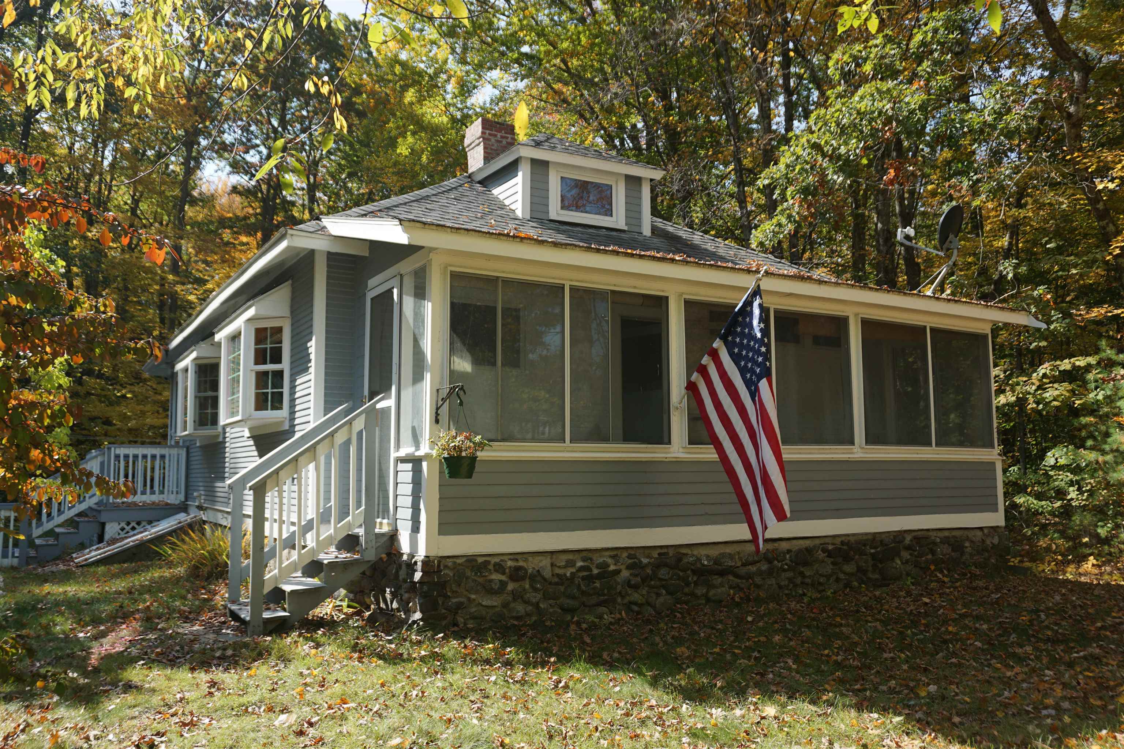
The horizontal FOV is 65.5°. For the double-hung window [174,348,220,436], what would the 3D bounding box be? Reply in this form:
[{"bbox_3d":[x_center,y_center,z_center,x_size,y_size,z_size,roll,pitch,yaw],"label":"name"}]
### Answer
[{"bbox_3d":[-5.359,0.391,12.797,0.380,1.146,1.900,4,-7,-31],"label":"double-hung window"}]

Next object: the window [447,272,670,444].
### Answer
[{"bbox_3d":[0.029,-0.091,7.391,2.178,1.336,0.085,4,-7,-31],"label":"window"}]

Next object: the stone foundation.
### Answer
[{"bbox_3d":[1.608,1.927,9.172,7.271,0.550,1.841,4,-7,-31],"label":"stone foundation"}]

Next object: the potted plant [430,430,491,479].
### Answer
[{"bbox_3d":[-0.740,0.581,6.348,0.420,0.360,0.400,0,-6,0],"label":"potted plant"}]

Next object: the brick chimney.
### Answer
[{"bbox_3d":[-1.132,-3.563,13.976,0.596,0.819,0.583,4,-7,-31],"label":"brick chimney"}]

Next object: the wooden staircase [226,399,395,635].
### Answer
[{"bbox_3d":[-2.128,1.093,7.164,1.038,1.834,0.982,4,-7,-31],"label":"wooden staircase"}]

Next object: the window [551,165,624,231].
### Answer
[{"bbox_3d":[0.369,-2.350,11.517,1.205,0.766,0.079,4,-7,-31],"label":"window"}]

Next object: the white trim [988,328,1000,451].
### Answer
[{"bbox_3d":[5.108,0.176,10.431,0.069,1.461,0.085,4,-7,-31],"label":"white trim"}]

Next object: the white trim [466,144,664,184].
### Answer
[{"bbox_3d":[0.077,-2.650,12.033,2.234,0.157,1.369,4,-7,-31],"label":"white trim"}]

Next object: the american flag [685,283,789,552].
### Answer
[{"bbox_3d":[1.443,0.362,7.322,0.280,2.146,1.169,4,-7,-31],"label":"american flag"}]

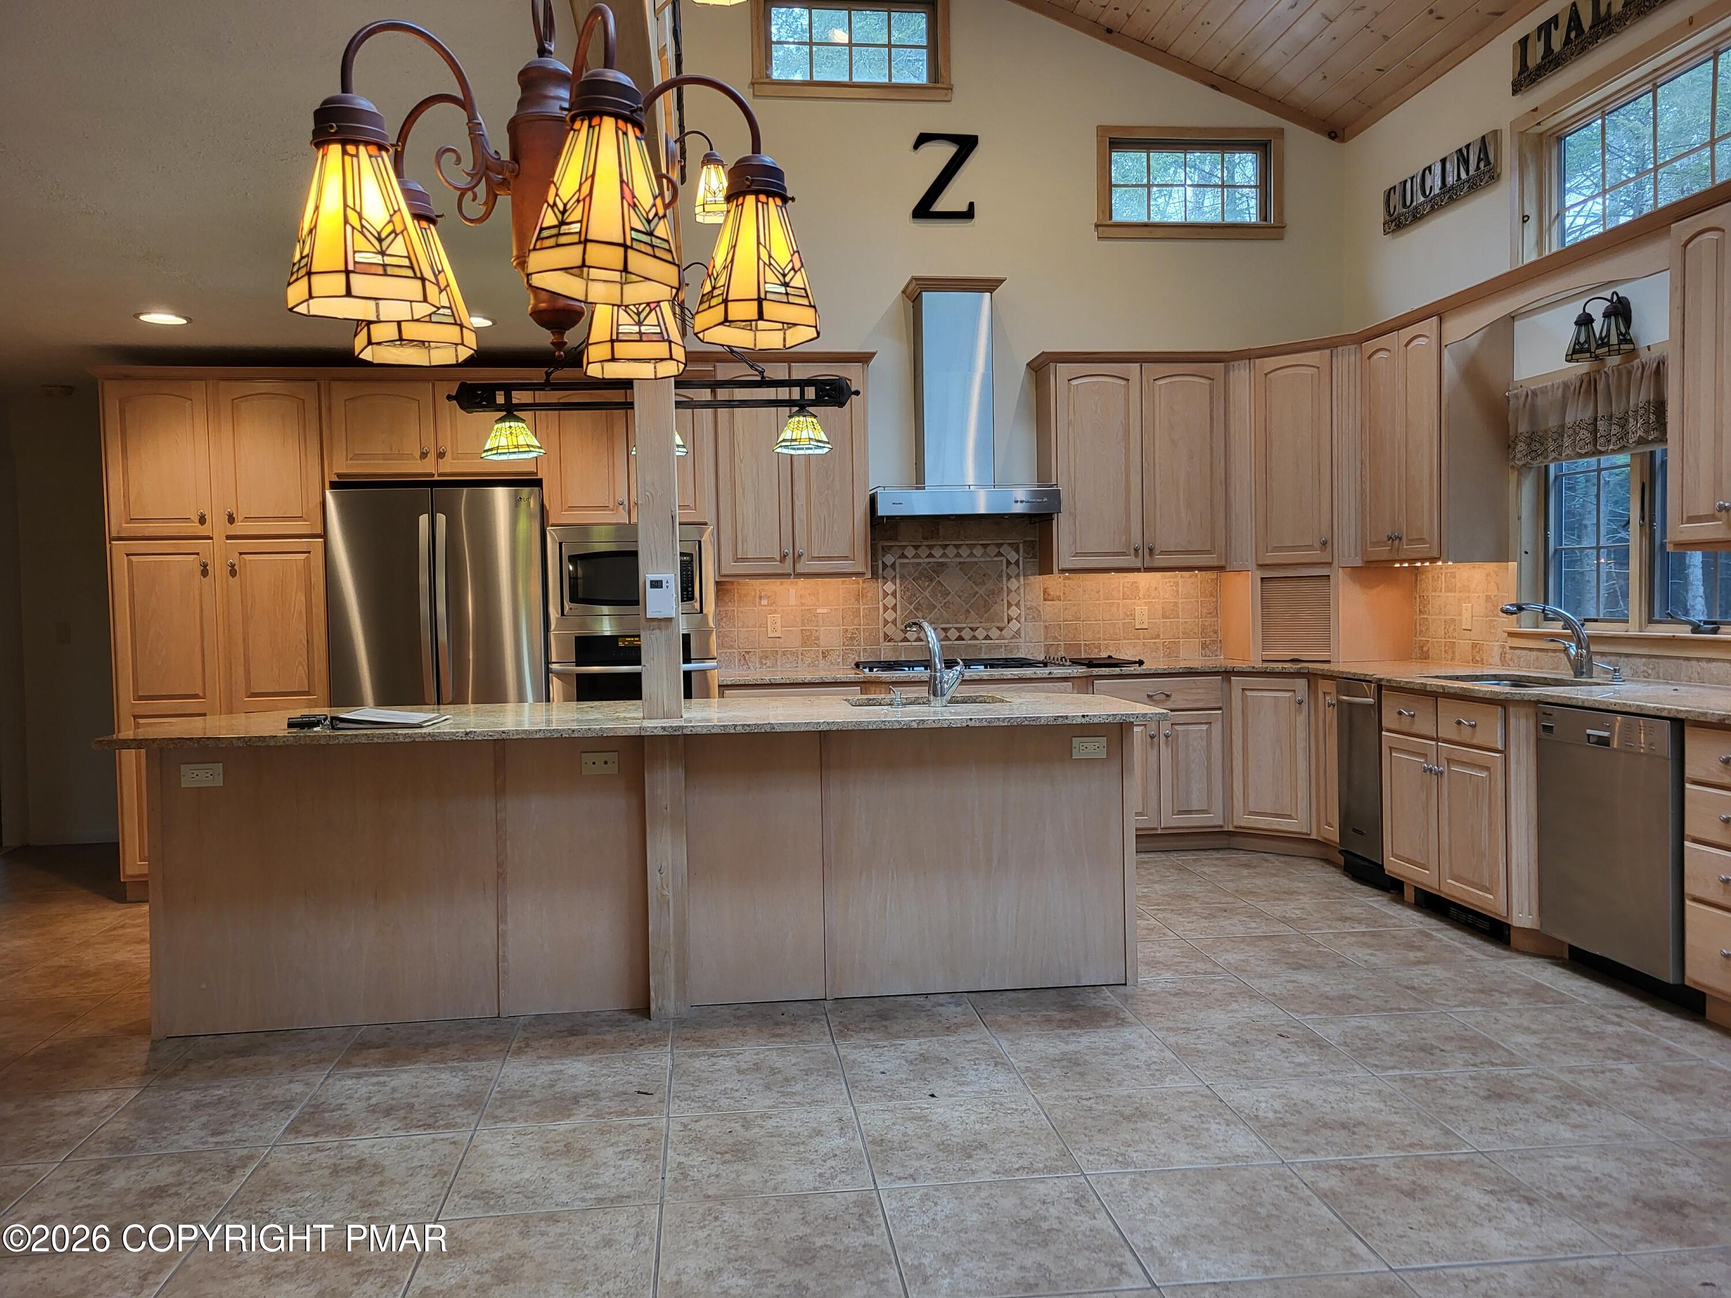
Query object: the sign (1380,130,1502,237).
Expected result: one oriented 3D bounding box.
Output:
[{"bbox_3d":[2.637,-2.132,5.986,0.030,0.212,0.919,-1,2,-7],"label":"sign"}]

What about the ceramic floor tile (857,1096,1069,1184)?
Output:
[{"bbox_3d":[0.224,1.145,3.020,0.453,0.010,0.453,-1,2,-7],"label":"ceramic floor tile"}]

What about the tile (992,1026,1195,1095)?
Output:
[{"bbox_3d":[0.630,1.131,3.559,0.457,0.010,0.457,-1,2,-7],"label":"tile"}]

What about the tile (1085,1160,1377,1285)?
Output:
[{"bbox_3d":[0.730,1.154,2.618,0.453,0.010,0.453,-1,2,-7],"label":"tile"}]

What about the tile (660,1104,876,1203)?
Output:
[{"bbox_3d":[-0.233,1.166,2.997,0.457,0.010,0.457,-1,2,-7],"label":"tile"}]

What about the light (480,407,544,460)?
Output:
[{"bbox_3d":[-1.185,-0.722,4.363,0.210,0.180,0.210,-1,2,-7],"label":"light"}]

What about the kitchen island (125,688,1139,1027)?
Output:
[{"bbox_3d":[-0.682,0.668,4.469,3.260,0.905,0.930,-1,2,-7],"label":"kitchen island"}]

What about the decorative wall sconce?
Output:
[{"bbox_3d":[2.719,-1.183,4.762,0.190,0.241,0.310,-1,2,-7],"label":"decorative wall sconce"}]

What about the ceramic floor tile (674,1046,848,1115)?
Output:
[{"bbox_3d":[-0.285,1.148,3.454,0.457,0.010,0.457,-1,2,-7],"label":"ceramic floor tile"}]

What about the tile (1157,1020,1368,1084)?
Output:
[{"bbox_3d":[1.098,1.139,3.674,0.457,0.010,0.457,-1,2,-7],"label":"tile"}]

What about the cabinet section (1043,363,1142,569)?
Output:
[{"bbox_3d":[1.138,-0.907,6.630,0.454,1.035,0.325,-1,2,-7],"label":"cabinet section"}]

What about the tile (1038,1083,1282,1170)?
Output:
[{"bbox_3d":[0.680,1.141,3.087,0.457,0.010,0.457,-1,2,-7],"label":"tile"}]

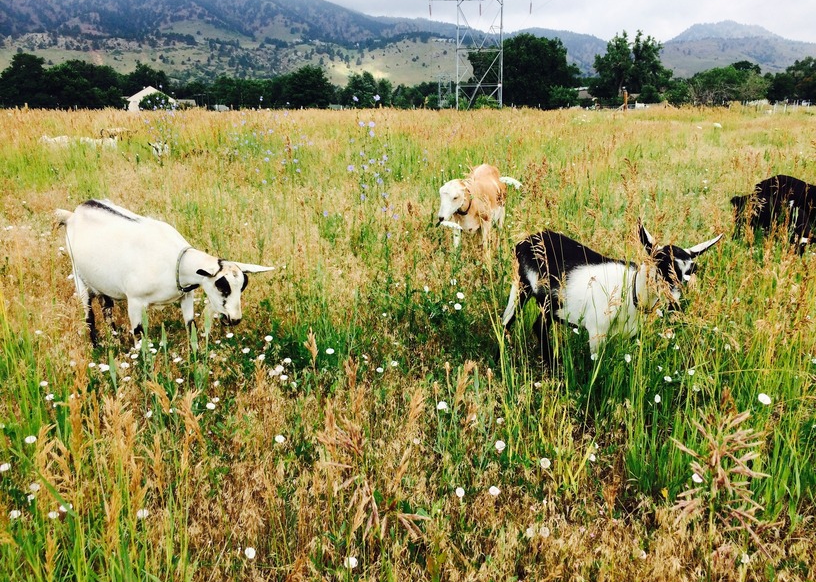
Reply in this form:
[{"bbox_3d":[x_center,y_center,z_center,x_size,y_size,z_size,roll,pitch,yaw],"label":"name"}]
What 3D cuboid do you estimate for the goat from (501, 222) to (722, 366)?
[{"bbox_3d":[0.890,0.067,3.142,0.900,0.700,0.310,11,18,35],"label":"goat"}]

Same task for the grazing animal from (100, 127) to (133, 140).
[{"bbox_3d":[-6.750,-3.397,16.169,0.950,0.720,0.320,1,15,2],"label":"grazing animal"}]

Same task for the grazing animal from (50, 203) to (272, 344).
[{"bbox_3d":[-1.110,0.002,3.270,0.960,0.760,0.320,8,17,27],"label":"grazing animal"}]

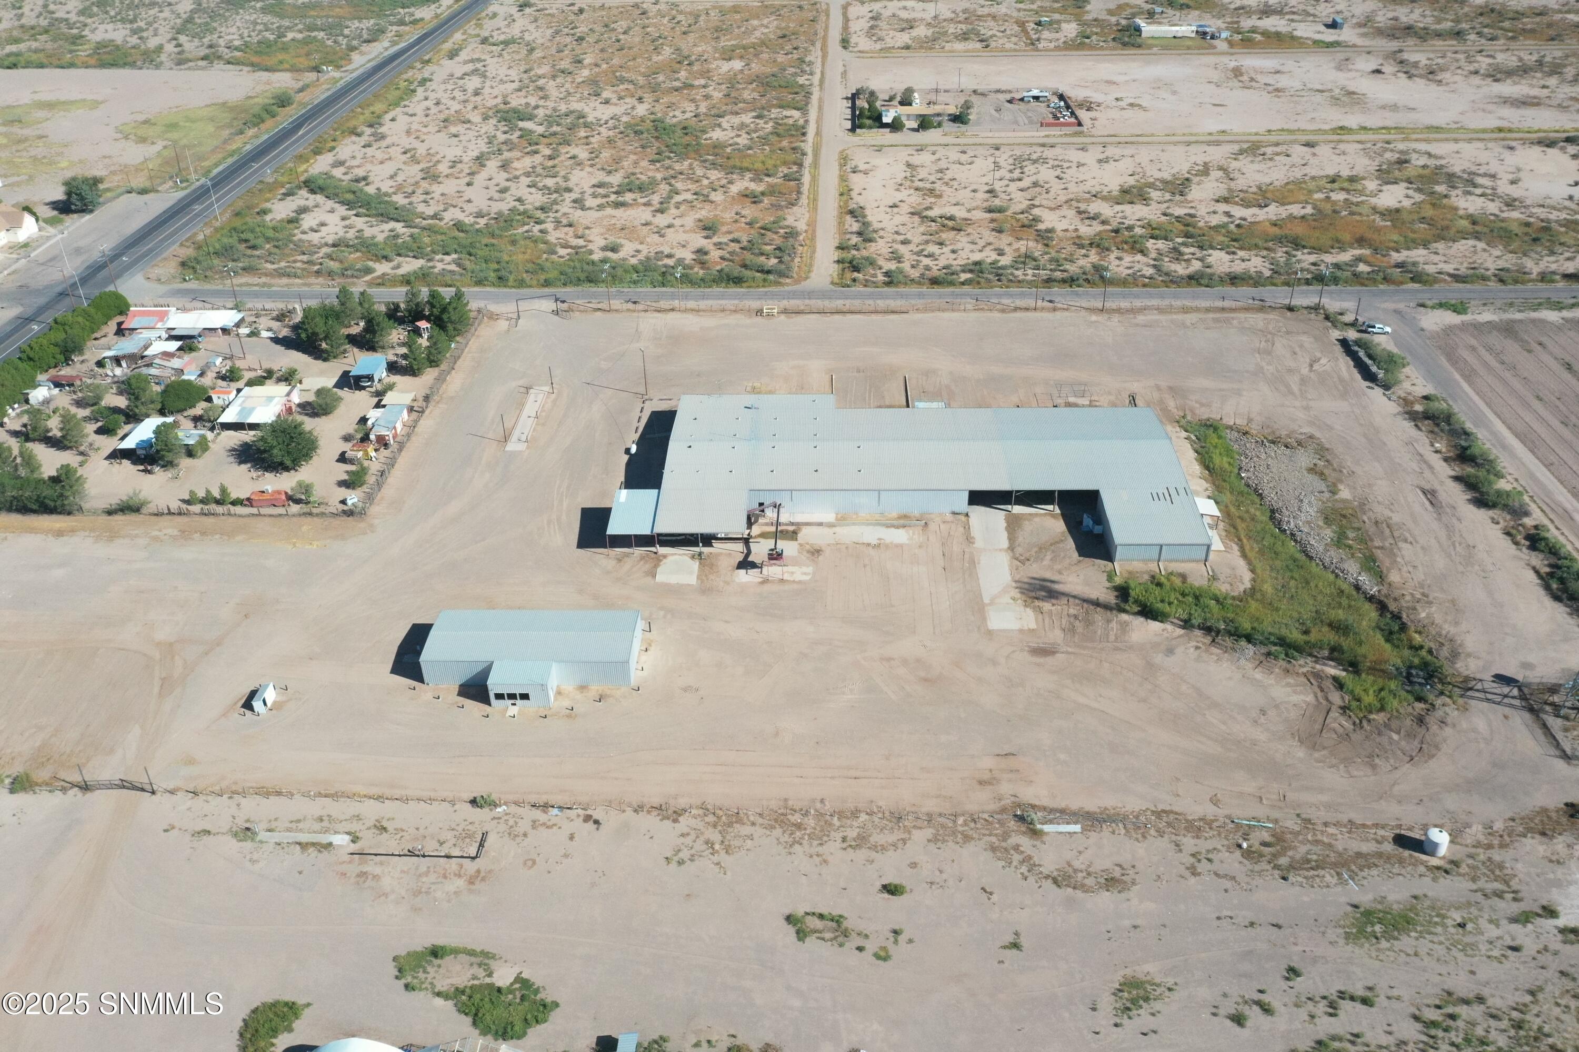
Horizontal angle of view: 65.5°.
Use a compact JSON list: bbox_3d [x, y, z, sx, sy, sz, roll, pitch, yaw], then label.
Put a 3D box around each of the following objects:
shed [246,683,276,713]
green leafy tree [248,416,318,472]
[{"bbox_3d":[-75.629,24.811,176.863,1.580,2.420,3.760,1,33,3],"label":"shed"},{"bbox_3d":[-95.382,-15.702,232.759,12.100,9.300,12.100,-1,33,0],"label":"green leafy tree"}]

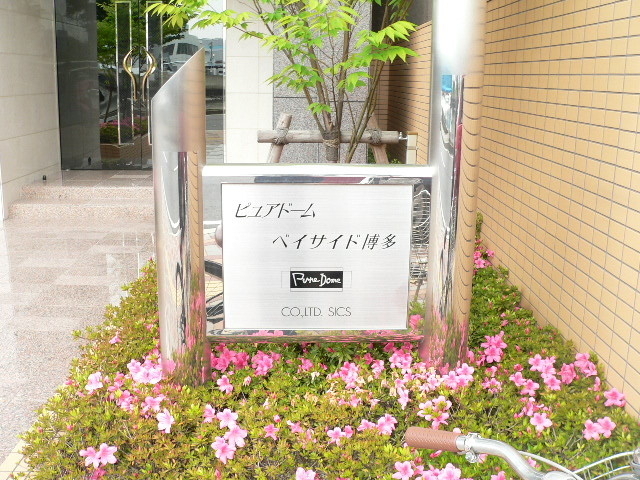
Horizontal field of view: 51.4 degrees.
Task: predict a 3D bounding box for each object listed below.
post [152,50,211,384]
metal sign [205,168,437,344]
[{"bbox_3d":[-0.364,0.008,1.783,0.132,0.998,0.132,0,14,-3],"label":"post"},{"bbox_3d":[-0.009,0.045,1.811,0.600,0.500,0.058,0,14,-3],"label":"metal sign"}]

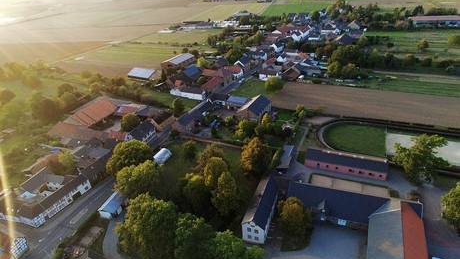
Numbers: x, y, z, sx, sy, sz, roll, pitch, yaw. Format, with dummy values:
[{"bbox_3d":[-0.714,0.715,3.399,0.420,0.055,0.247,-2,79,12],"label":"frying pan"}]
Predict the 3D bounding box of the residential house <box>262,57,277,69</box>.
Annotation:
[{"bbox_3d":[31.429,-52.574,232.936,7.500,7.500,12.000,11,32,27],"label":"residential house"}]

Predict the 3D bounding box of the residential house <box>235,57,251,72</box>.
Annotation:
[{"bbox_3d":[11.214,-55.844,250.904,9.260,8.630,11.710,13,33,31],"label":"residential house"}]

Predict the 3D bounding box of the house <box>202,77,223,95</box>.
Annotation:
[{"bbox_3d":[-12.206,-29.187,194.695,7.200,5.600,17.500,10,32,25],"label":"house"}]

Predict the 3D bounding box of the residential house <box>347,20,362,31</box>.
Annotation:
[{"bbox_3d":[145.386,-120.939,339.273,11.500,9.000,11.000,18,36,36],"label":"residential house"}]

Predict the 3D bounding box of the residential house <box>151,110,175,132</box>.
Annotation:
[{"bbox_3d":[-35.082,-3.961,149.210,8.000,8.800,11.000,9,32,24],"label":"residential house"}]

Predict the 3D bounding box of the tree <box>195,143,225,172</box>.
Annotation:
[{"bbox_3d":[-8.780,11.958,124.532,12.500,12.500,12.500,-5,28,0],"label":"tree"}]

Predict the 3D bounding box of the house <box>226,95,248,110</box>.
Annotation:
[{"bbox_3d":[4.537,-16.738,174.807,11.500,6.000,7.300,11,33,28],"label":"house"}]

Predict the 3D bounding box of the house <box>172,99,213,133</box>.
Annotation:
[{"bbox_3d":[-20.602,-8.704,170.146,9.510,7.440,29.870,10,32,27],"label":"house"}]

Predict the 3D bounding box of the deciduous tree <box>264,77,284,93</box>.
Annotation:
[{"bbox_3d":[27.968,-27.121,183.941,12.400,10.100,12.400,-5,28,0],"label":"deciduous tree"}]

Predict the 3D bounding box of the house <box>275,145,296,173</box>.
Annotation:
[{"bbox_3d":[22.502,11.583,117.702,4.900,3.100,16.600,6,31,19],"label":"house"}]

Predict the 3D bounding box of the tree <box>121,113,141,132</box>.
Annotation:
[{"bbox_3d":[-55.985,-3.904,164.268,10.600,10.200,10.600,-5,28,0],"label":"tree"}]

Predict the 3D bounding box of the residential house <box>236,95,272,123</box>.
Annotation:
[{"bbox_3d":[14.588,-12.430,169.494,13.670,9.010,19.230,10,32,26],"label":"residential house"}]

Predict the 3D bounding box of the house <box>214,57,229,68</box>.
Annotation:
[{"bbox_3d":[-6.964,-57.444,248.929,9.500,7.500,8.500,9,32,24],"label":"house"}]

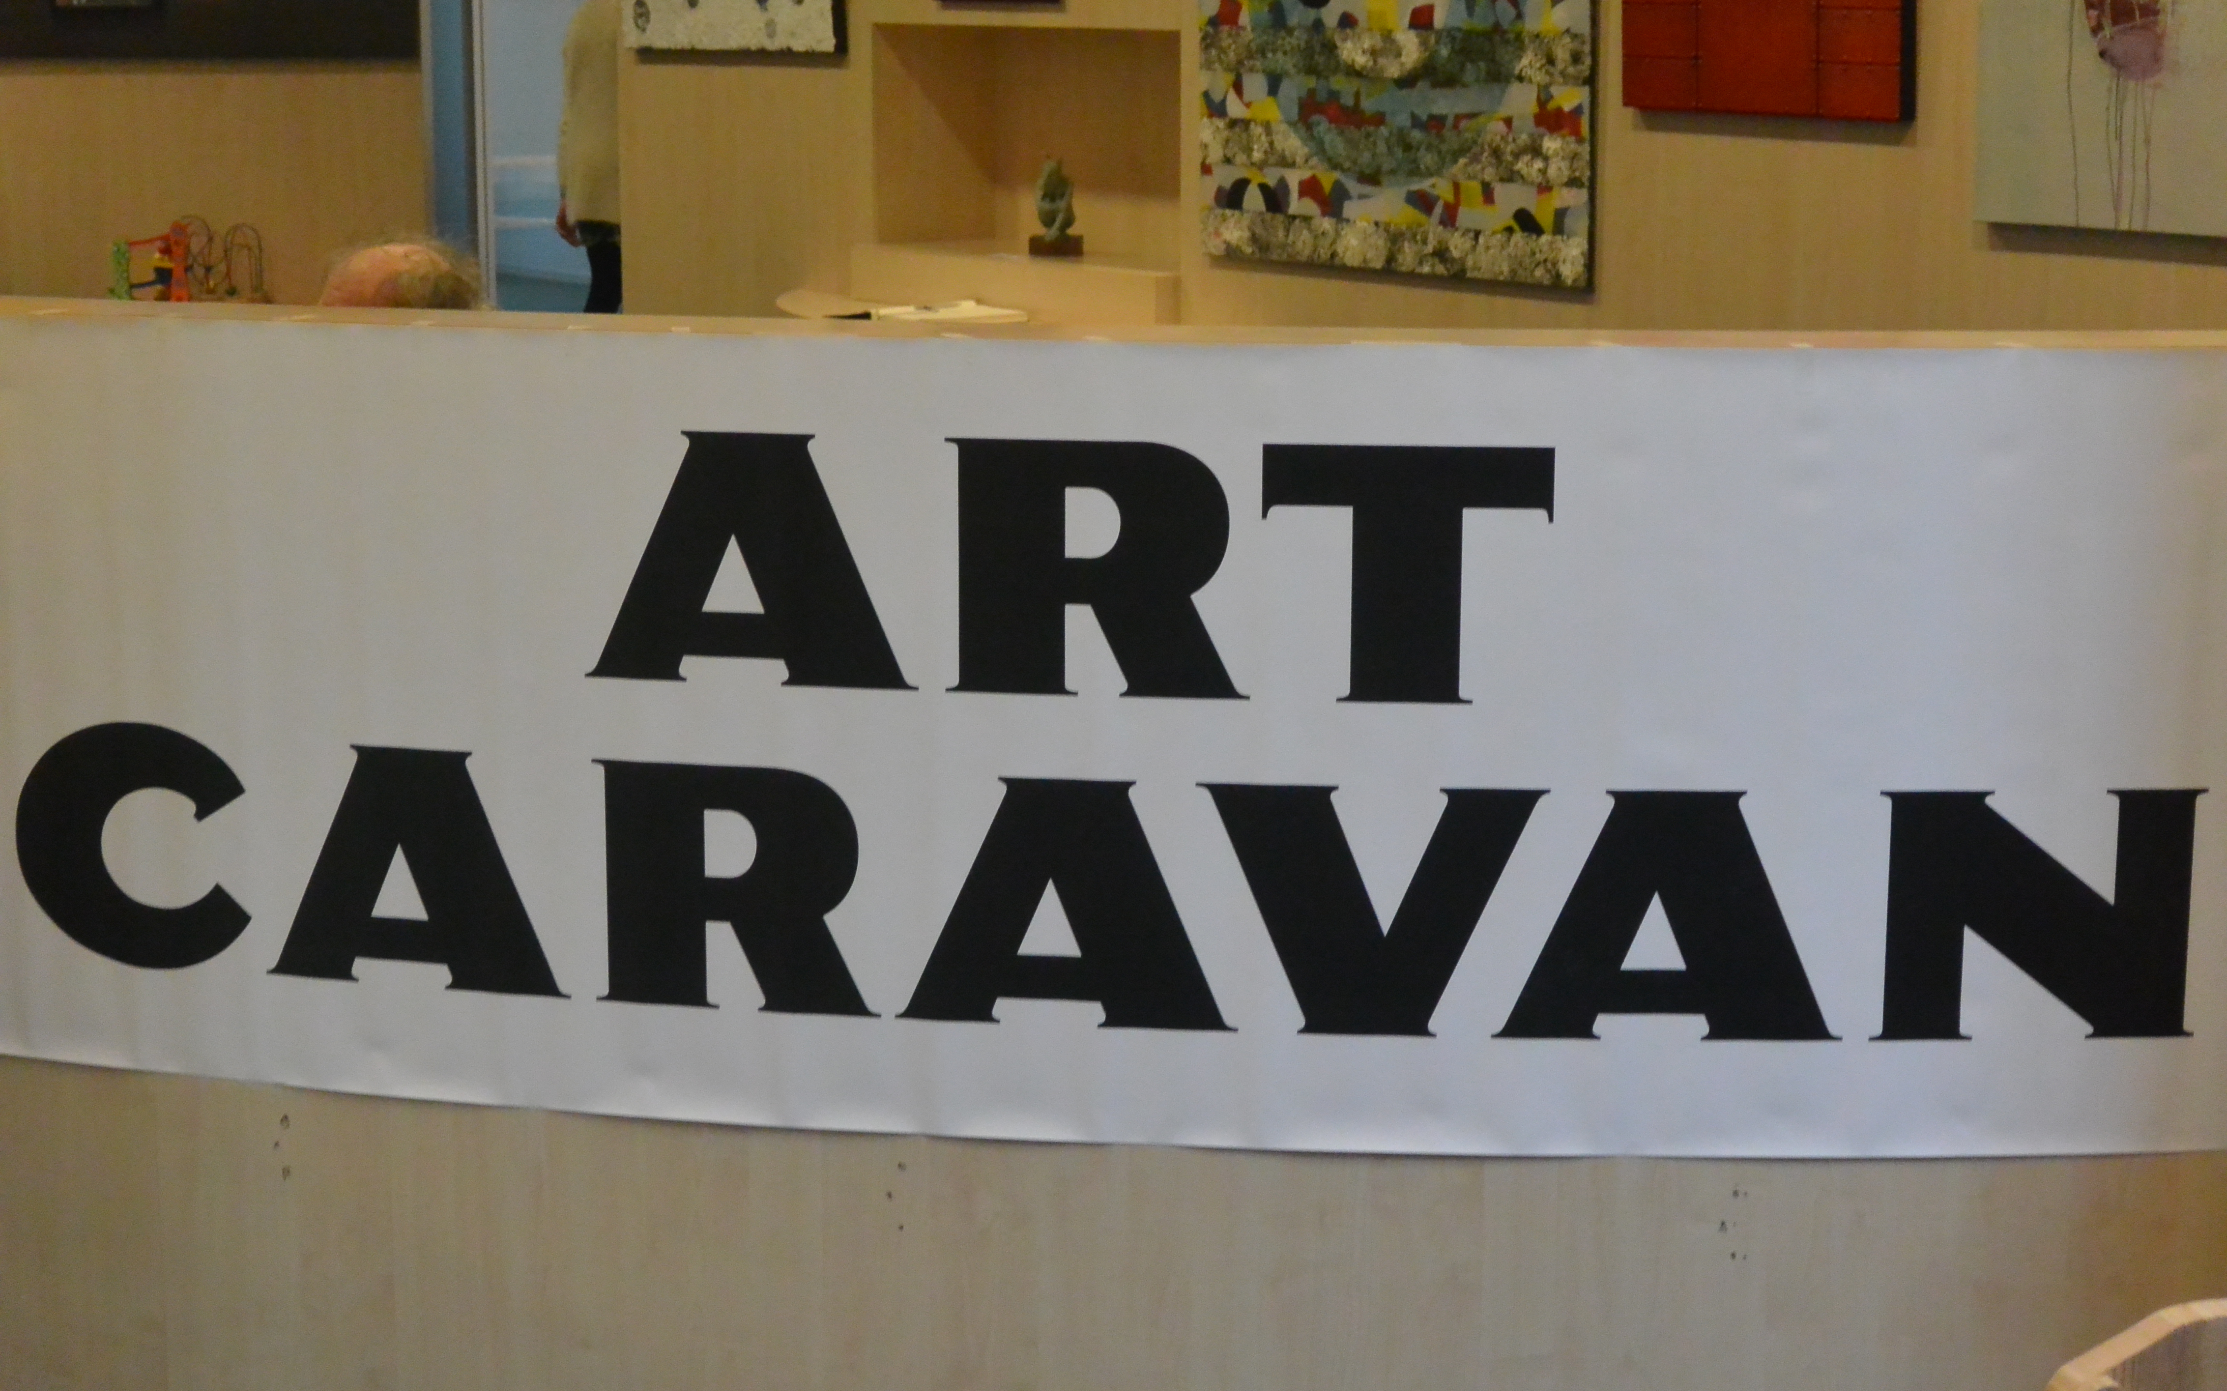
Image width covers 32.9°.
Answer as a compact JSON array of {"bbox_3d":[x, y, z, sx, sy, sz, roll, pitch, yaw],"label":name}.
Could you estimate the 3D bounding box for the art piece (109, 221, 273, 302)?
[{"bbox_3d":[-1.835,-0.861,7.500,0.300,0.172,0.200,0,11,0],"label":"art piece"}]

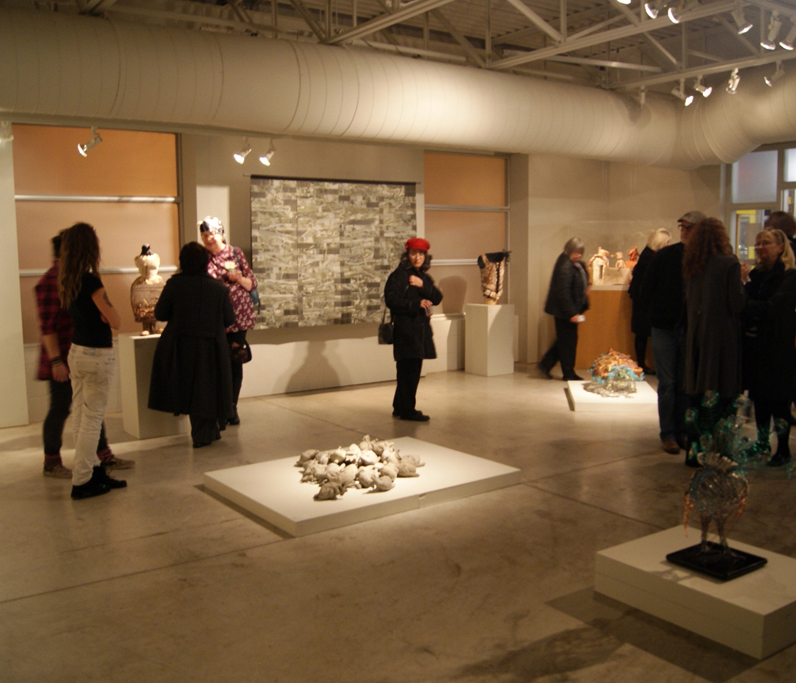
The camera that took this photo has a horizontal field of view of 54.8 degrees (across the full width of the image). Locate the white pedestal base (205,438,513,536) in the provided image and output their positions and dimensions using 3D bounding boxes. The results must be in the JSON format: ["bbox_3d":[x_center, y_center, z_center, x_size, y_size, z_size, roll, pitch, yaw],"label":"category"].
[{"bbox_3d":[-0.229,0.881,4.966,1.639,0.081,1.222,-5,7,-36],"label":"white pedestal base"}]

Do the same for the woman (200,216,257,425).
[{"bbox_3d":[-1.463,-0.145,6.630,0.500,1.831,0.420,2,6,25],"label":"woman"}]

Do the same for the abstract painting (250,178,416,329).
[{"bbox_3d":[-0.660,-0.988,8.626,2.106,1.621,0.050,-5,7,-33],"label":"abstract painting"}]

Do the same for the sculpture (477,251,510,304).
[{"bbox_3d":[1.212,-0.814,9.796,0.380,0.688,0.270,-4,7,-31],"label":"sculpture"}]

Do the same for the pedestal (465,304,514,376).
[{"bbox_3d":[1.182,-0.034,9.880,0.440,0.880,0.459,-4,7,-32],"label":"pedestal"}]

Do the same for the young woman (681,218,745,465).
[{"bbox_3d":[2.177,0.003,5.301,0.380,1.685,0.500,-6,7,-40],"label":"young woman"}]

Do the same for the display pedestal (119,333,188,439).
[{"bbox_3d":[-2.076,0.354,6.700,0.520,0.842,0.520,-5,7,-32],"label":"display pedestal"}]

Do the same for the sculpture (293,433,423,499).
[{"bbox_3d":[-0.272,0.779,4.978,0.950,0.170,0.890,-5,8,-36],"label":"sculpture"}]

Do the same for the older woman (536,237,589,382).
[{"bbox_3d":[2.028,-0.412,9.418,0.520,1.712,0.470,3,7,30],"label":"older woman"}]

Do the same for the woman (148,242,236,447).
[{"bbox_3d":[-1.648,0.016,6.162,0.700,1.609,0.480,-2,6,-8],"label":"woman"}]

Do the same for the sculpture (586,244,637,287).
[{"bbox_3d":[2.917,-1.024,10.350,0.700,0.540,0.350,0,6,12],"label":"sculpture"}]

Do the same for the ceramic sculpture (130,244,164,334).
[{"bbox_3d":[-2.110,-0.436,6.510,0.320,0.775,0.270,-4,7,-30],"label":"ceramic sculpture"}]

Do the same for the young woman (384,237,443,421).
[{"bbox_3d":[0.142,-0.124,7.060,0.400,1.651,0.530,4,7,40],"label":"young woman"}]

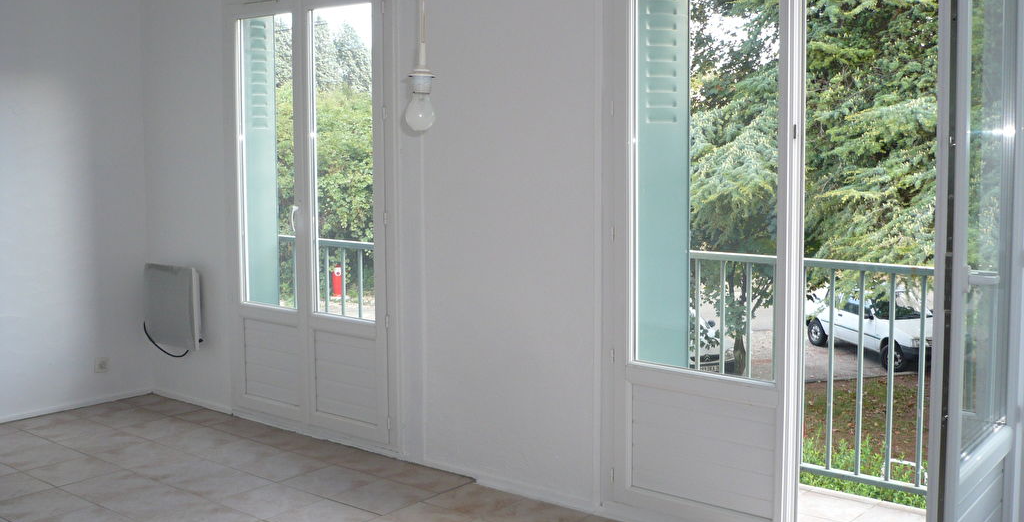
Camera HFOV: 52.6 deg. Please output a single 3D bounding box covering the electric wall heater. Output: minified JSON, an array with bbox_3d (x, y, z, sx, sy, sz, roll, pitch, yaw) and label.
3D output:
[{"bbox_3d":[-1.976,0.258,6.051,0.472,0.463,0.070,5,8,39],"label":"electric wall heater"}]

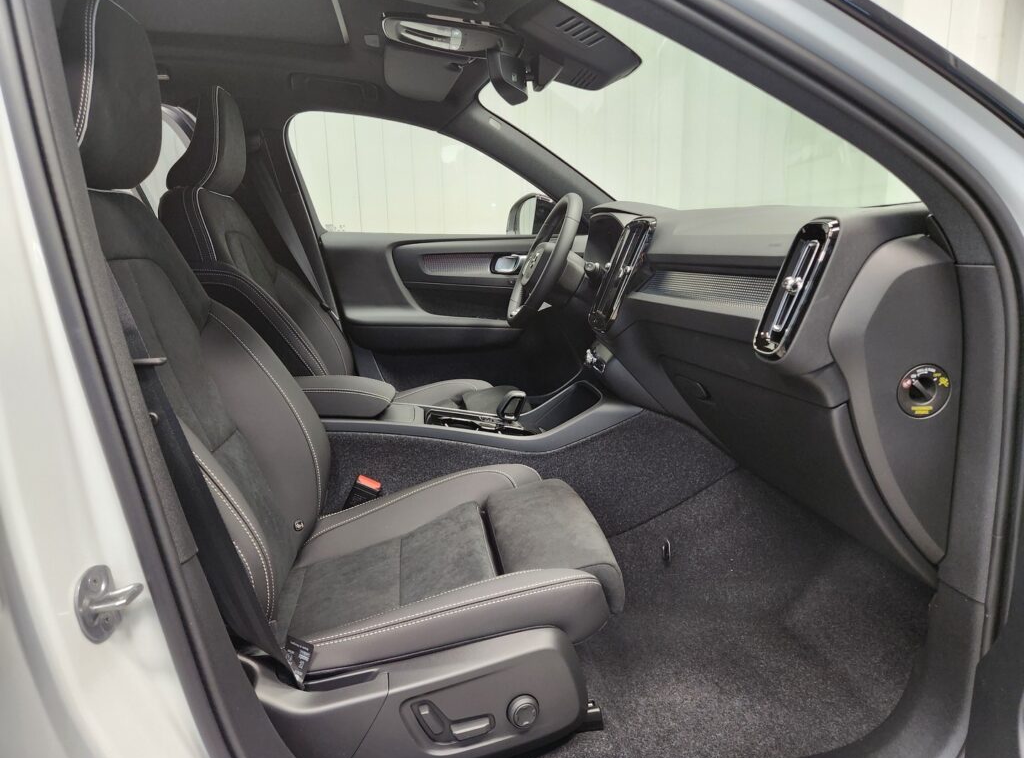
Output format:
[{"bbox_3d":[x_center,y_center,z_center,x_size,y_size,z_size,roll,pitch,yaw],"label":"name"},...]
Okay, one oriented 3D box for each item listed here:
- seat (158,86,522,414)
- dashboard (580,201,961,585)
[{"bbox_3d":[-0.384,-0.163,1.792,0.880,1.100,0.540,-4,15,-10],"label":"seat"},{"bbox_3d":[0.406,-0.135,1.559,0.510,0.550,1.430,-4,15,-10],"label":"dashboard"}]

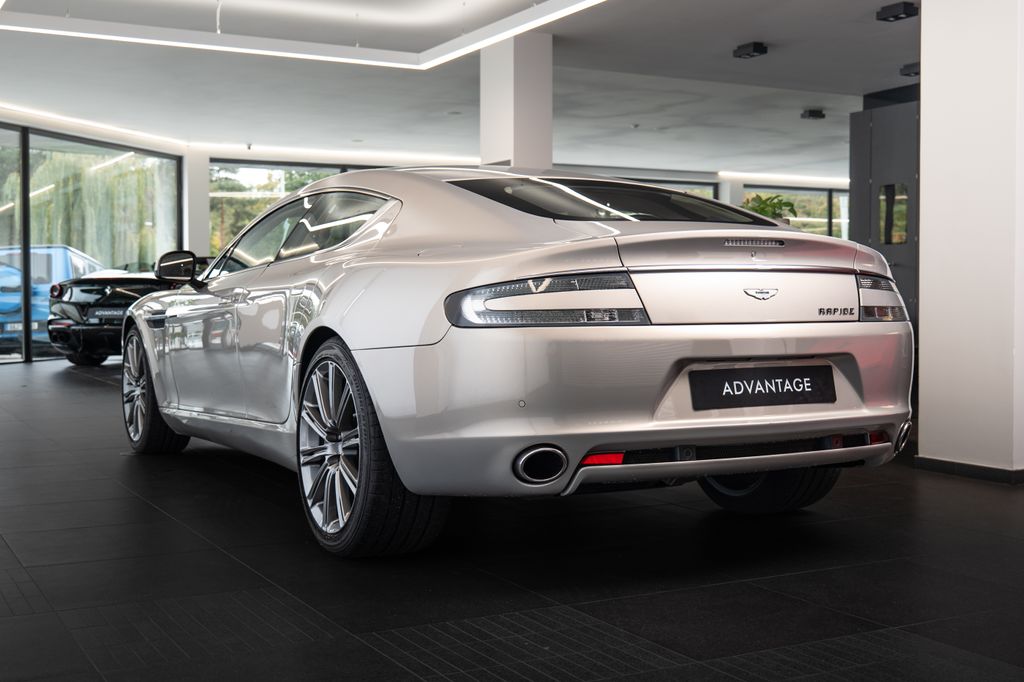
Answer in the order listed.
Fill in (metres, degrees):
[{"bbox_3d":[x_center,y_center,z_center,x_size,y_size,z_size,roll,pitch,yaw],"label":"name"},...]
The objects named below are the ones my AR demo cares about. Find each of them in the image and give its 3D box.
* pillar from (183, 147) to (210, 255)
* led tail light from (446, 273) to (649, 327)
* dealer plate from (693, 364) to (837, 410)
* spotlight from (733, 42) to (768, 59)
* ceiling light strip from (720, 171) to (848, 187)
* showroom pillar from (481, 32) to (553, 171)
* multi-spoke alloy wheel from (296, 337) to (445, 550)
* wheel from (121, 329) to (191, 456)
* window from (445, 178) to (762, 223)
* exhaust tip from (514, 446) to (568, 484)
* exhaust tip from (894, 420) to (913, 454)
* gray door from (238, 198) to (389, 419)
[{"bbox_3d":[-5.066,-1.431,18.817,0.370,3.330,0.370,-1,2,-28],"label":"pillar"},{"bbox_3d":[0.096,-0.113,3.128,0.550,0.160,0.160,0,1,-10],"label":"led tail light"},{"bbox_3d":[0.716,0.131,3.275,0.520,0.110,0.020,-1,-10,-29],"label":"dealer plate"},{"bbox_3d":[2.568,-3.115,12.500,0.190,0.125,0.320,-1,2,-30],"label":"spotlight"},{"bbox_3d":[5.406,-3.197,22.950,3.160,0.130,0.120,-1,2,-24],"label":"ceiling light strip"},{"bbox_3d":[0.032,-1.020,9.928,0.375,3.040,0.600,-1,2,-28],"label":"showroom pillar"},{"bbox_3d":[-0.451,0.329,3.734,0.300,0.710,0.710,-1,2,-30],"label":"multi-spoke alloy wheel"},{"bbox_3d":[-1.943,0.254,6.368,0.250,0.704,0.704,-1,2,-29],"label":"wheel"},{"bbox_3d":[0.332,-0.491,3.967,1.040,0.090,0.700,-1,19,-30],"label":"window"},{"bbox_3d":[0.069,0.327,3.069,0.130,0.105,0.100,-1,2,-19],"label":"exhaust tip"},{"bbox_3d":[1.252,0.309,3.762,0.150,0.100,0.120,-1,2,-30],"label":"exhaust tip"},{"bbox_3d":[-0.741,-0.144,4.260,0.330,0.880,0.920,-1,2,-29],"label":"gray door"}]

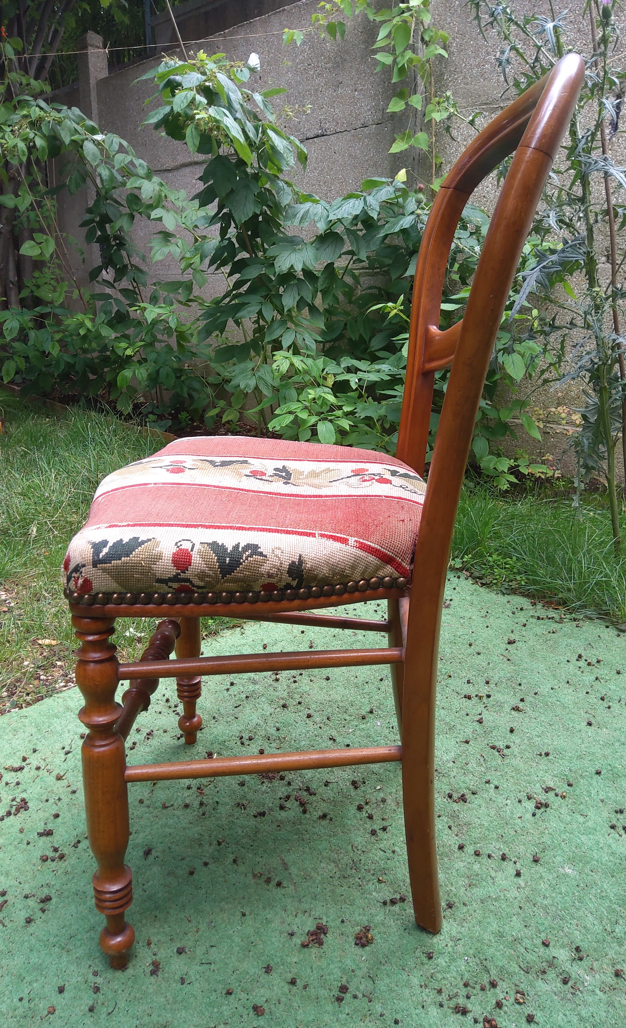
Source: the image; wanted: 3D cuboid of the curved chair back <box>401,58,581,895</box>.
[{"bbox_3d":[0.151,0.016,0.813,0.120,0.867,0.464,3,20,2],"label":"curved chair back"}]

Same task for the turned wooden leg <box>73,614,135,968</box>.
[{"bbox_3d":[-0.195,0.280,0.734,0.041,0.408,0.041,3,20,2],"label":"turned wooden leg"}]

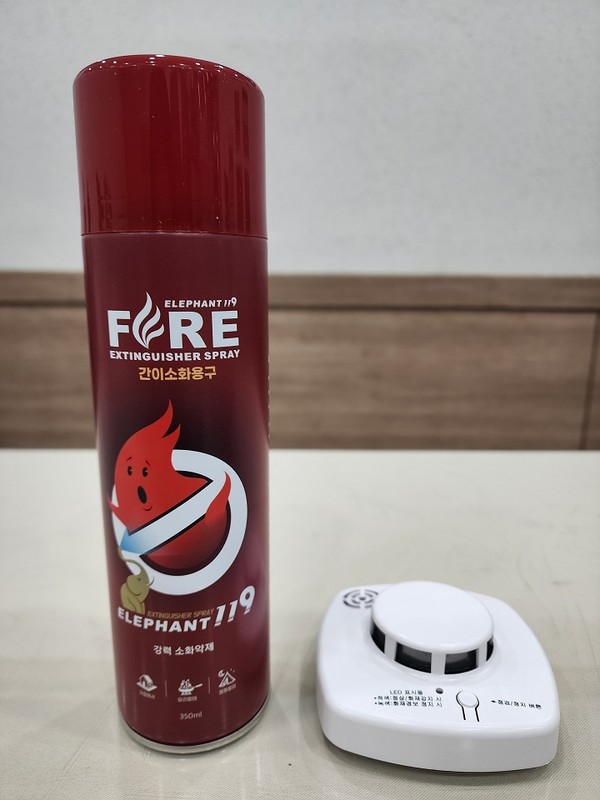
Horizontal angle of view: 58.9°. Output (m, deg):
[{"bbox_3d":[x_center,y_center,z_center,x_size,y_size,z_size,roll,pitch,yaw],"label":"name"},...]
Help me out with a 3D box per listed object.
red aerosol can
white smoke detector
[{"bbox_3d":[-0.045,0.010,0.210,0.066,0.244,0.066,-2,13,-10],"label":"red aerosol can"},{"bbox_3d":[0.058,0.109,0.240,0.098,0.039,0.096,2,13,6],"label":"white smoke detector"}]

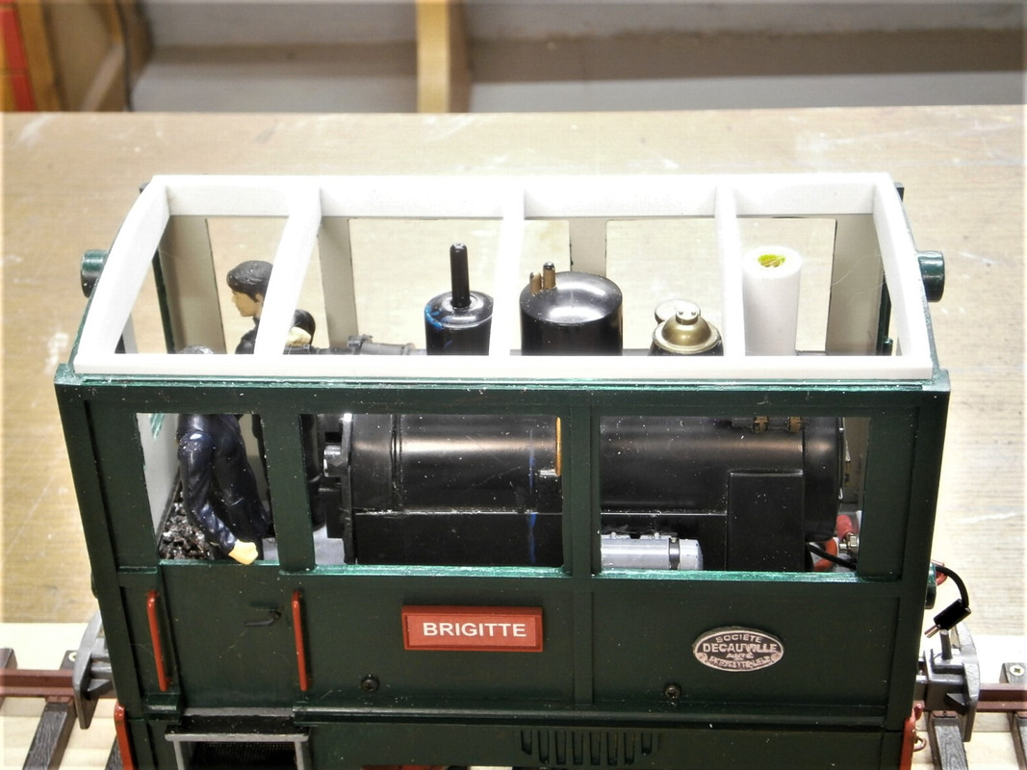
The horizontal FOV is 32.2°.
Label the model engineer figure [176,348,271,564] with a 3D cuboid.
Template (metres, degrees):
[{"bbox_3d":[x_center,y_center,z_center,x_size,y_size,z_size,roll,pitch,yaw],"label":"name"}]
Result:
[{"bbox_3d":[-0.084,0.040,0.535,0.028,0.111,0.032,19,39,28],"label":"model engineer figure"}]

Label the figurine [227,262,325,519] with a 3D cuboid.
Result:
[{"bbox_3d":[-0.078,0.007,0.583,0.026,0.108,0.031,-17,37,-21],"label":"figurine"}]

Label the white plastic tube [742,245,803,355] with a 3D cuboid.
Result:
[{"bbox_3d":[0.076,-0.018,0.531,0.018,0.043,0.018,0,34,4],"label":"white plastic tube"}]

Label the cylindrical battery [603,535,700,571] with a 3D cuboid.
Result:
[{"bbox_3d":[0.038,0.054,0.542,0.038,0.015,0.015,0,34,4],"label":"cylindrical battery"}]

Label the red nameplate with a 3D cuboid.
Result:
[{"bbox_3d":[-0.012,0.072,0.526,0.041,0.014,0.003,0,34,4],"label":"red nameplate"}]

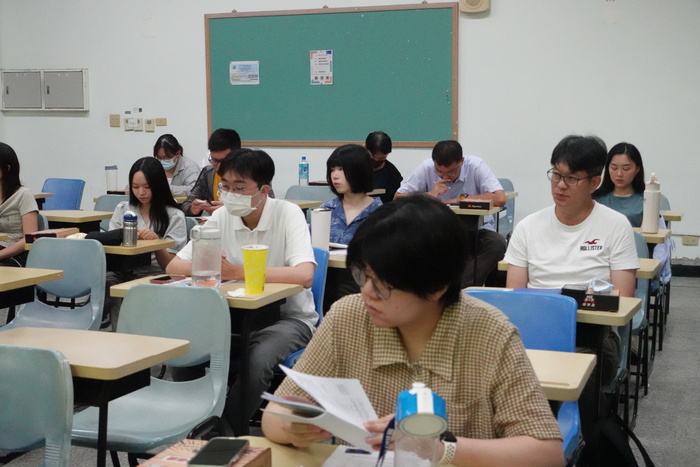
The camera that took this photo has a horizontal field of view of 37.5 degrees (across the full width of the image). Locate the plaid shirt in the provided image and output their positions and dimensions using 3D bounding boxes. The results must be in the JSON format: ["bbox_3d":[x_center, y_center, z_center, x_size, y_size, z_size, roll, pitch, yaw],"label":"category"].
[{"bbox_3d":[0.137,0.394,2.151,0.560,0.520,0.340,3,8,23],"label":"plaid shirt"}]

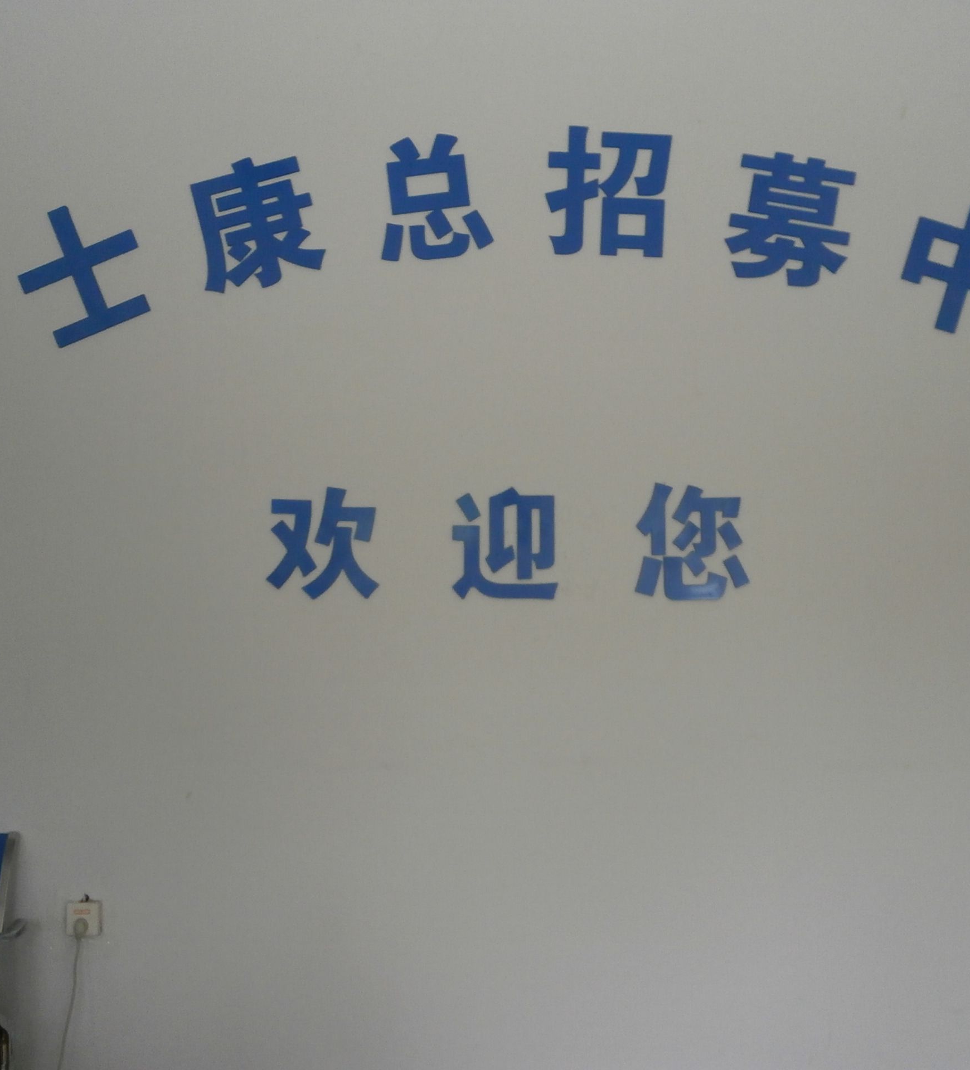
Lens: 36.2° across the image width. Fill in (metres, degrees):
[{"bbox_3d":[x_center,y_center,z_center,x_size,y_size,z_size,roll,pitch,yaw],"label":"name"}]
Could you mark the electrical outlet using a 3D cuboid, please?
[{"bbox_3d":[-0.987,0.942,3.650,0.087,0.087,0.015,0,-1,0],"label":"electrical outlet"}]

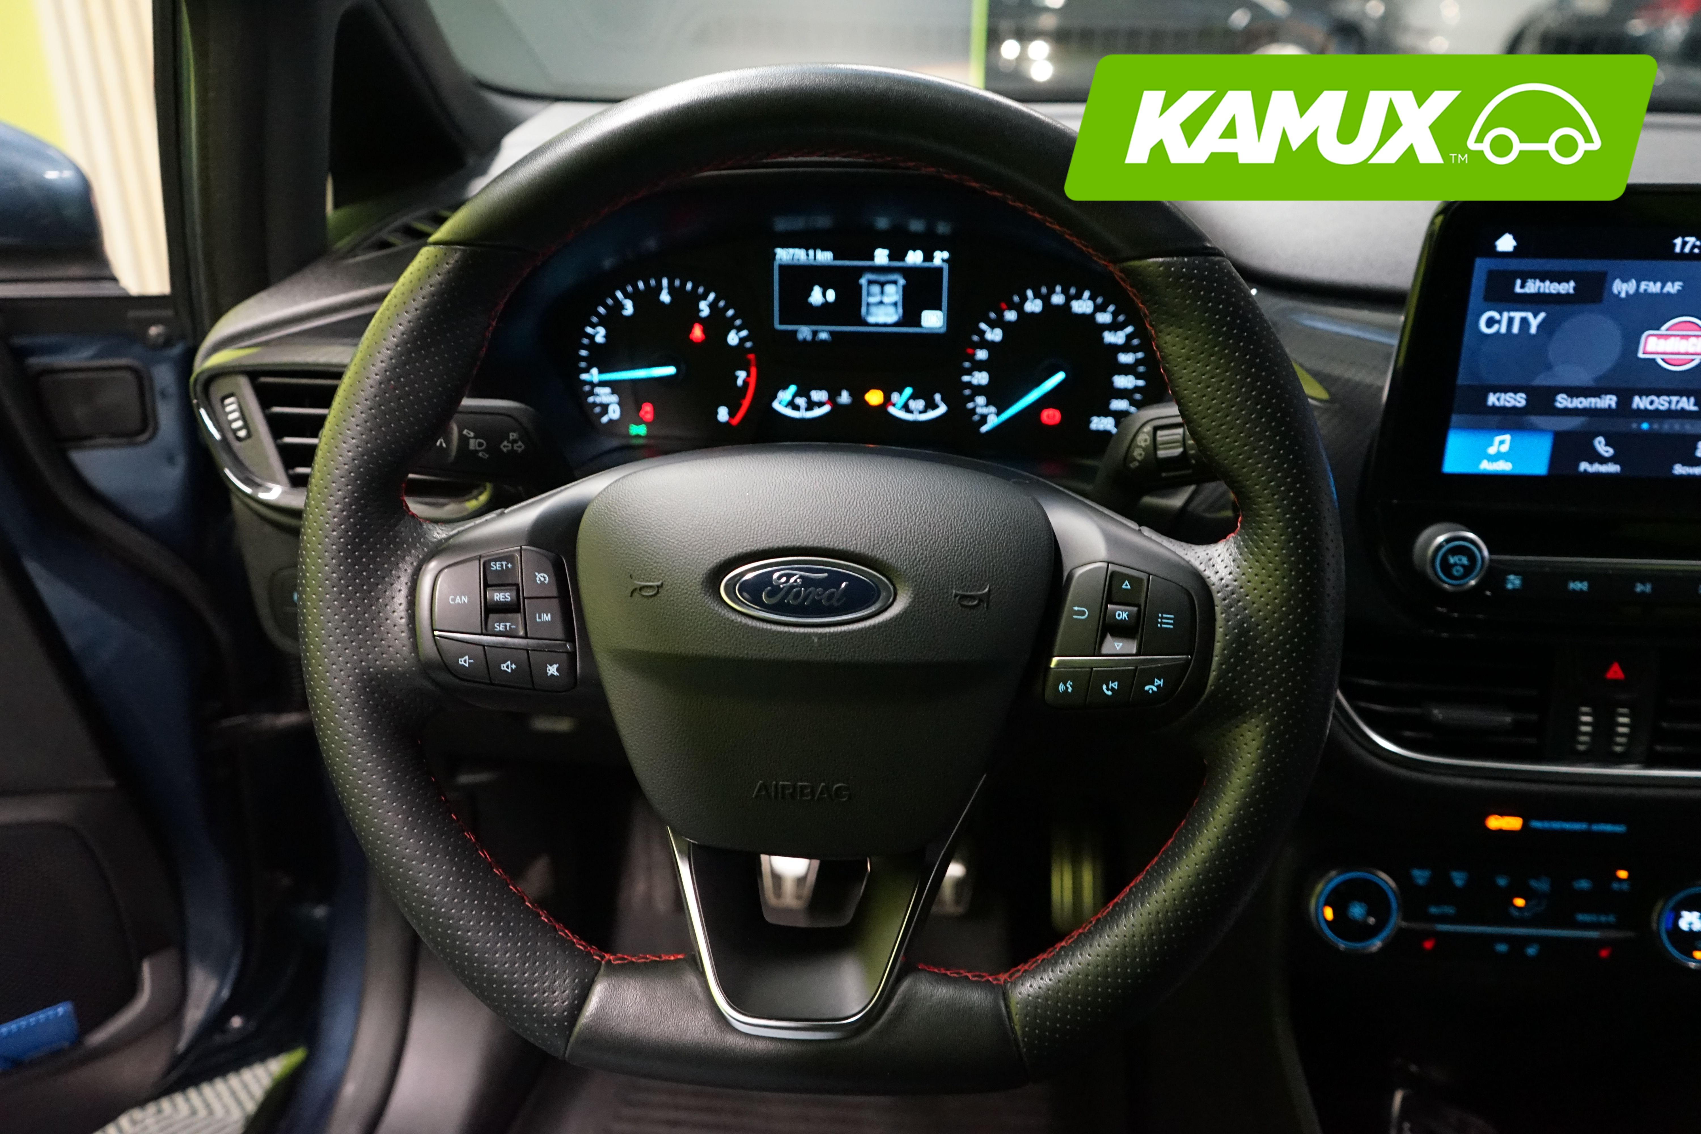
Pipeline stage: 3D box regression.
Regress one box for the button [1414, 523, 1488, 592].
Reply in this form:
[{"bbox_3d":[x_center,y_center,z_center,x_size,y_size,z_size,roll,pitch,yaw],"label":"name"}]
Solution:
[{"bbox_3d":[0.262,-0.004,0.577,0.027,0.027,0.017,1,18,2],"label":"button"}]

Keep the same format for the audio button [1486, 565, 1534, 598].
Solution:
[{"bbox_3d":[0.292,0.007,0.584,0.021,0.014,0.005,1,18,2],"label":"audio button"}]

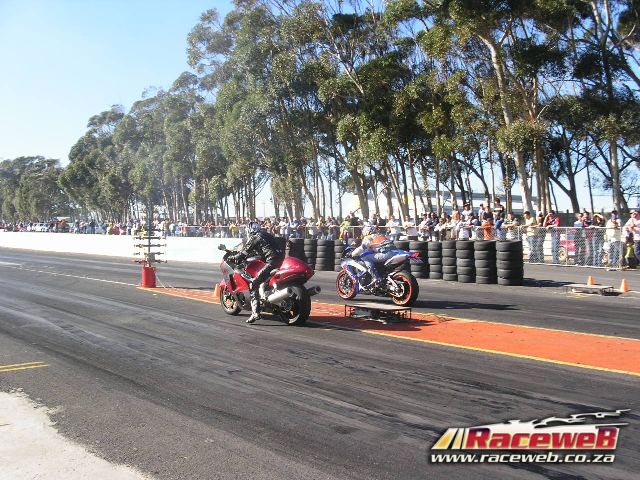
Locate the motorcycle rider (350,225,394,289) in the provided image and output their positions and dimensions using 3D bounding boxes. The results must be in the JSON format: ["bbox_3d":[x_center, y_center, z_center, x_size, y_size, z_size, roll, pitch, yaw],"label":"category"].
[{"bbox_3d":[1.015,0.291,12.256,0.630,1.060,0.880,-1,2,-43],"label":"motorcycle rider"}]

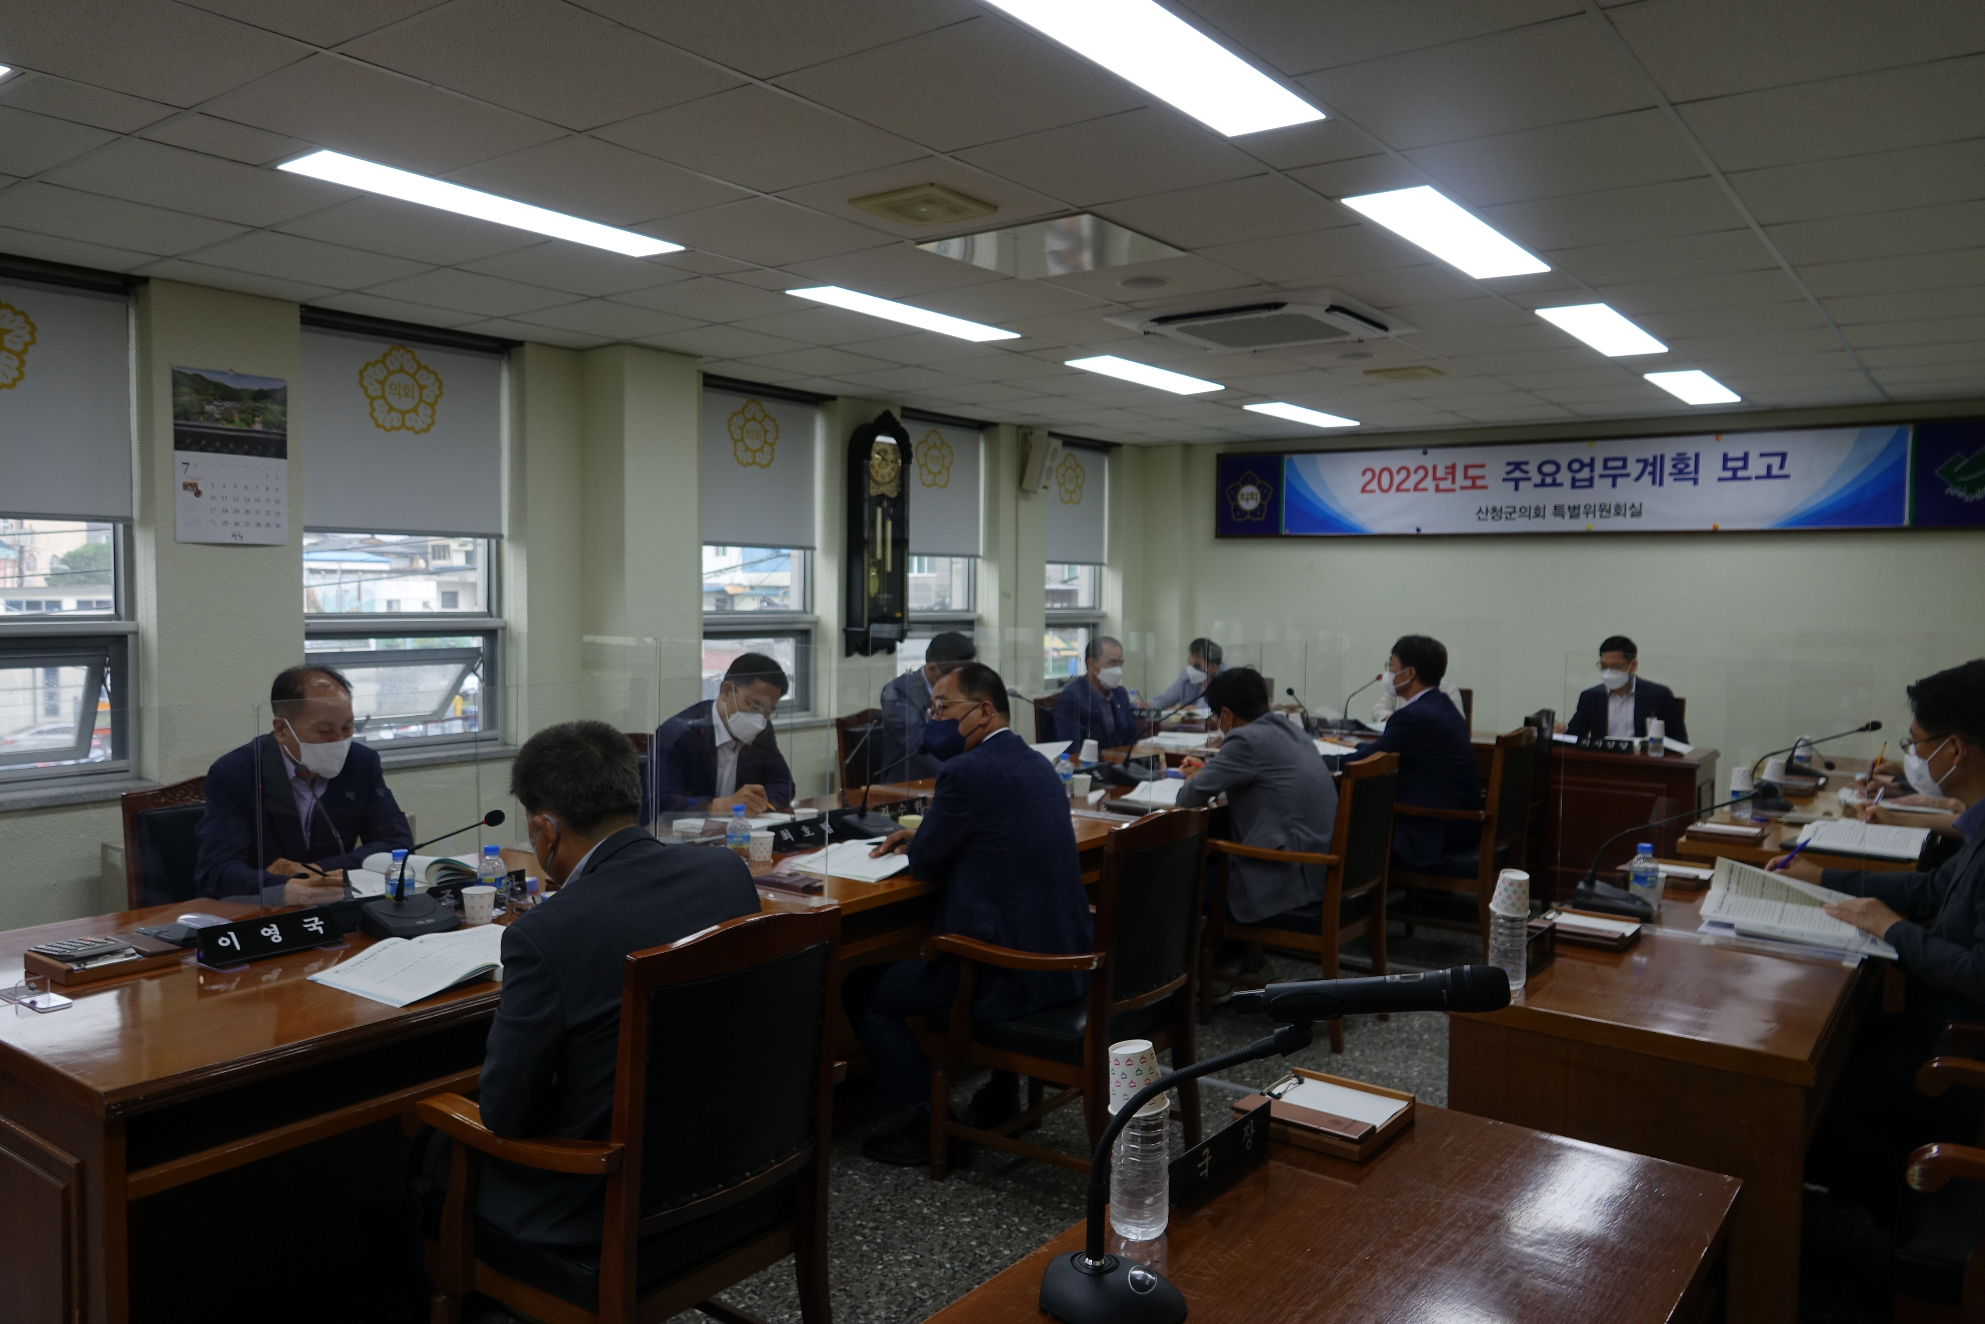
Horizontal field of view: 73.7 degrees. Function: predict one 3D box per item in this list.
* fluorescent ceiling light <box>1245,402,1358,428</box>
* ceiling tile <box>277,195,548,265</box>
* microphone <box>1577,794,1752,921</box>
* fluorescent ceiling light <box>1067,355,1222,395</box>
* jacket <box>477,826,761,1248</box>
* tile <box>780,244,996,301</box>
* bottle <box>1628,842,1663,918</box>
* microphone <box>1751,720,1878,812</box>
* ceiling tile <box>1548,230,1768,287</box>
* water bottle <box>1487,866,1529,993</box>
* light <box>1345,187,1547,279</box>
[{"bbox_3d":[1.933,-1.539,8.189,0.280,0.050,1.200,3,4,38],"label":"fluorescent ceiling light"},{"bbox_3d":[-1.795,-1.325,4.082,0.600,0.020,0.600,3,4,37],"label":"ceiling tile"},{"bbox_3d":[1.454,0.408,2.872,0.385,0.310,0.120,4,5,38],"label":"microphone"},{"bbox_3d":[0.810,-1.470,6.739,0.280,0.050,1.200,3,4,38],"label":"fluorescent ceiling light"},{"bbox_3d":[-0.642,0.598,2.361,0.480,0.620,0.510,3,4,38],"label":"jacket"},{"bbox_3d":[-0.314,-1.334,4.538,0.600,0.015,0.600,4,5,38],"label":"tile"},{"bbox_3d":[1.366,0.446,2.766,0.064,0.148,0.064,3,4,37],"label":"bottle"},{"bbox_3d":[2.644,0.336,4.338,0.385,0.310,0.120,4,5,38],"label":"microphone"},{"bbox_3d":[2.105,-1.256,4.155,0.590,0.020,0.590,3,4,38],"label":"ceiling tile"},{"bbox_3d":[0.890,0.457,2.274,0.070,0.202,0.070,3,4,37],"label":"water bottle"},{"bbox_3d":[1.395,-1.284,3.974,0.280,0.050,1.180,3,4,37],"label":"light"}]

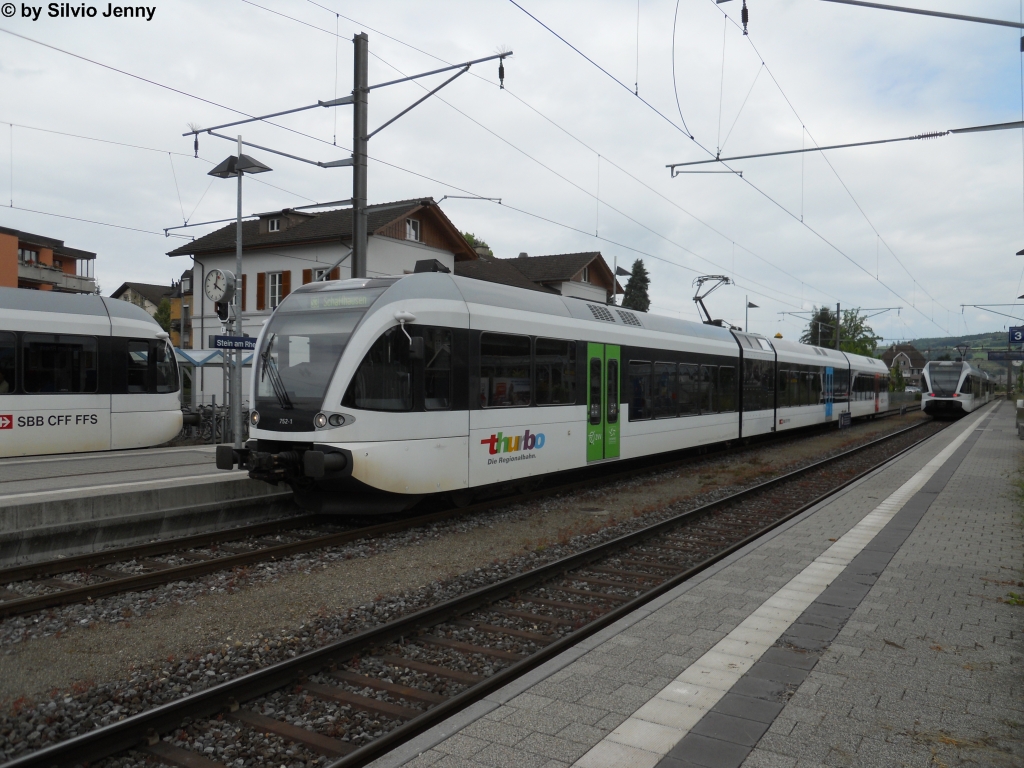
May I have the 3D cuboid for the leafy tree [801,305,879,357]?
[{"bbox_3d":[44.515,-4.108,111.992,9.400,13.010,9.000,0,0,31],"label":"leafy tree"}]

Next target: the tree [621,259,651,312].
[{"bbox_3d":[9.883,-3.946,65.983,3.600,11.870,3.600,0,0,31],"label":"tree"}]

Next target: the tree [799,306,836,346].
[{"bbox_3d":[41.406,-4.016,111.992,5.000,12.790,5.000,0,0,31],"label":"tree"}]

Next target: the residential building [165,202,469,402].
[{"bbox_3d":[-9.382,-3.308,40.944,13.100,10.300,8.000,0,0,31],"label":"residential building"}]

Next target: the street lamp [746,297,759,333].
[{"bbox_3d":[14.387,-1.784,49.545,0.850,7.000,0.470,0,0,31],"label":"street lamp"}]

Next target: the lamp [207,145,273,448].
[{"bbox_3d":[-5.745,-1.829,17.486,1.500,6.770,0.470,0,0,31],"label":"lamp"}]

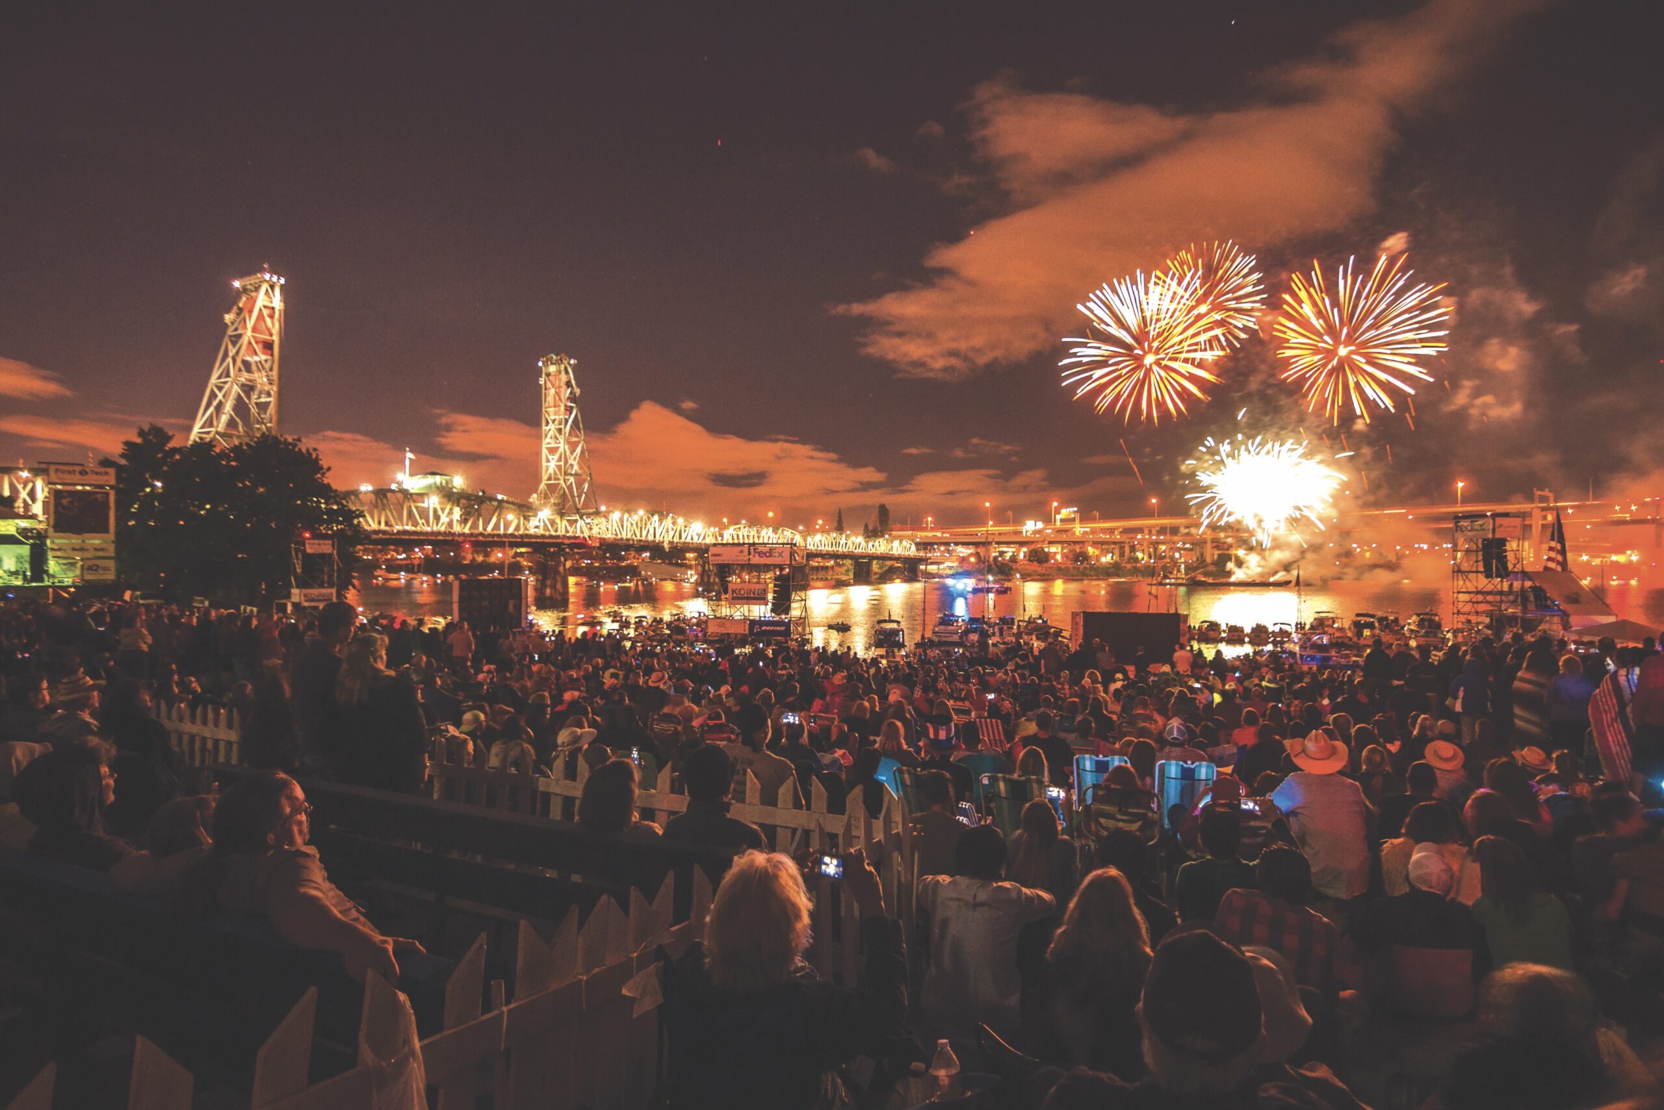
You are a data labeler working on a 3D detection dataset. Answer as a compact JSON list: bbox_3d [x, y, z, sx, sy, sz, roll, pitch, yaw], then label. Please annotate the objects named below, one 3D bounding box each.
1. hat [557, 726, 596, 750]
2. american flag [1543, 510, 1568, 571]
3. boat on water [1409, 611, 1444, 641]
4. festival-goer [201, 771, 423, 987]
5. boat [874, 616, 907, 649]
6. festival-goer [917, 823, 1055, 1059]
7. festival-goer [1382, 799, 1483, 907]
[{"bbox_3d":[-1.986,1.426,6.500,0.310,0.160,0.240,-12,0,-27],"label":"hat"},{"bbox_3d":[40.900,-0.700,47.000,1.200,3.500,0.500,-1,-1,35],"label":"american flag"},{"bbox_3d":[64.500,8.000,91.000,2.900,3.700,8.500,0,-1,23],"label":"boat on water"},{"bbox_3d":[-1.470,1.200,2.500,0.560,1.200,0.820,0,-1,40],"label":"festival-goer"},{"bbox_3d":[5.800,7.800,81.000,2.900,3.900,8.500,0,-1,4],"label":"boat"},{"bbox_3d":[0.650,1.530,3.500,0.570,0.950,0.780,0,-1,9],"label":"festival-goer"},{"bbox_3d":[3.320,1.880,4.660,0.560,1.080,0.820,0,-1,27],"label":"festival-goer"}]

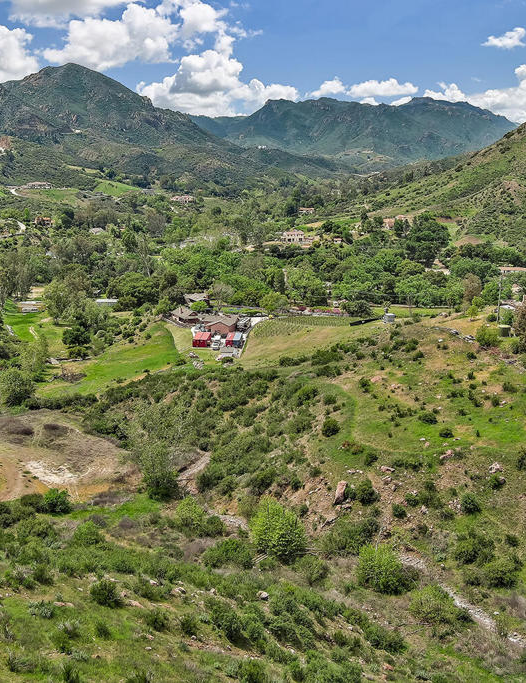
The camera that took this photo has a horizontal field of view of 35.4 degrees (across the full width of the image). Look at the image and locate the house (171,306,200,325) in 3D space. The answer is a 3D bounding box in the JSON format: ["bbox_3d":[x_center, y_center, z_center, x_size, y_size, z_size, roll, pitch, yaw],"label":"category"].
[{"bbox_3d":[-26.707,-9.004,284.612,7.000,4.600,9.500,-6,12,-33],"label":"house"}]

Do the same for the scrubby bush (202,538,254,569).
[{"bbox_3d":[-3.873,22.846,89.756,5.400,2.900,4.200,0,10,0],"label":"scrubby bush"}]

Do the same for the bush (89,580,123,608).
[{"bbox_3d":[-9.516,15.177,49.869,2.000,1.550,1.900,0,10,0],"label":"bush"}]

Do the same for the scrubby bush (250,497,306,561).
[{"bbox_3d":[1.775,22.679,100.419,6.600,6.900,6.200,0,10,0],"label":"scrubby bush"}]

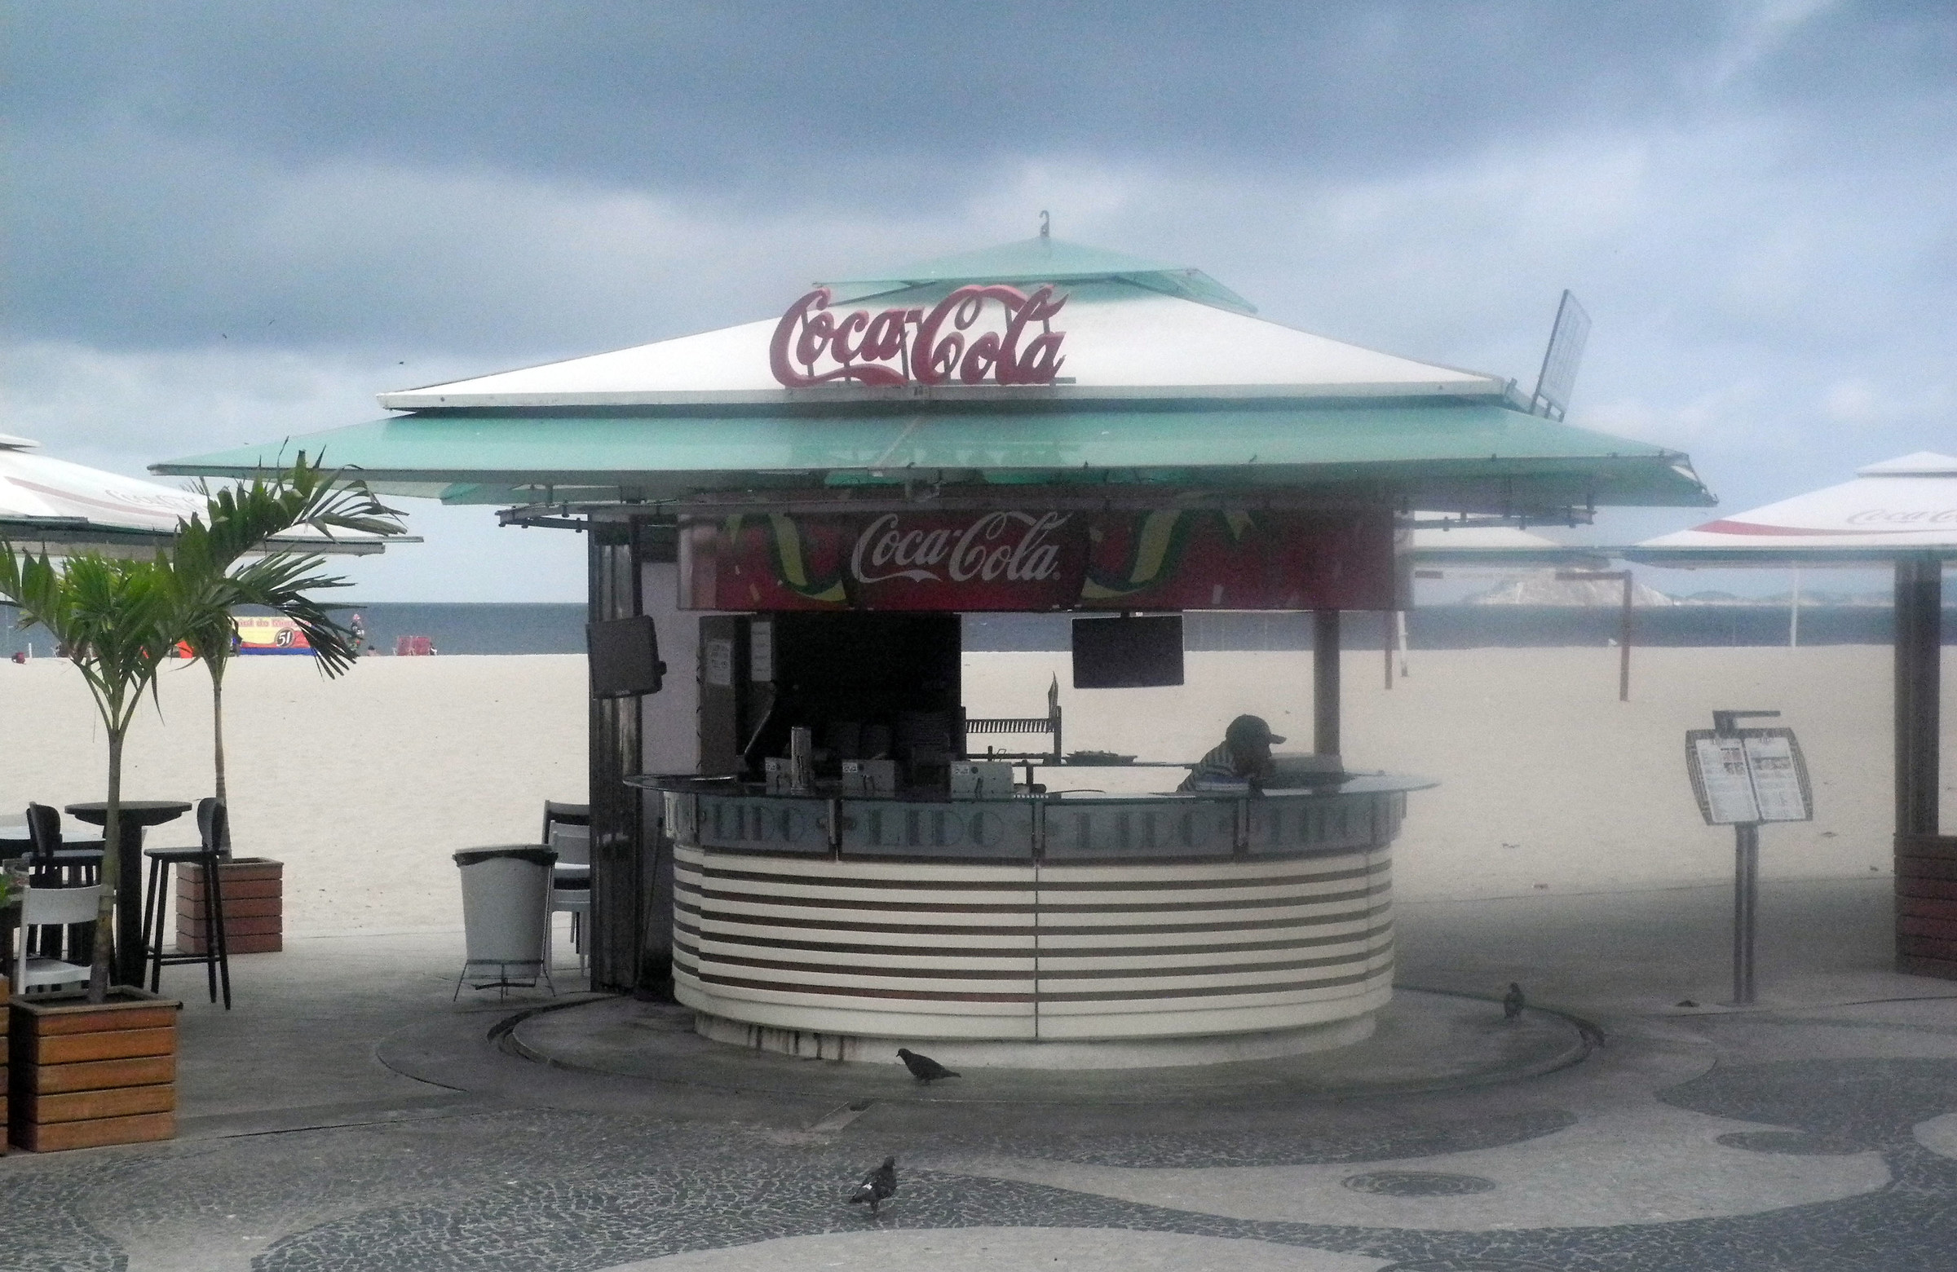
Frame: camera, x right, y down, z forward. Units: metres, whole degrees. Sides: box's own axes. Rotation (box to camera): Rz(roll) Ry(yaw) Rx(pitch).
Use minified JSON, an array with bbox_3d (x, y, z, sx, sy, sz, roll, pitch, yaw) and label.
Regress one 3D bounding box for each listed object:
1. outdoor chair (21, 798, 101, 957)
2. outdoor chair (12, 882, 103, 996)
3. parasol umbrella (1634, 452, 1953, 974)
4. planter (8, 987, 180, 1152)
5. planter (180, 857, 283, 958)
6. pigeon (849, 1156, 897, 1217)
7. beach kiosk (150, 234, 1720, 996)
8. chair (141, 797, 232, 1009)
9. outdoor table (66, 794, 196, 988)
[{"bbox_3d":[-4.450,1.345,16.934,0.430,1.040,0.400,0,1,-28],"label":"outdoor chair"},{"bbox_3d":[-4.040,1.479,14.995,0.440,0.810,0.480,0,1,-34],"label":"outdoor chair"},{"bbox_3d":[5.439,0.429,19.895,3.150,2.950,3.150,0,1,15],"label":"parasol umbrella"},{"bbox_3d":[-3.400,1.645,13.117,0.540,0.515,0.540,0,1,-33],"label":"planter"},{"bbox_3d":[-4.380,1.584,20.116,0.515,0.500,0.515,0,1,-25],"label":"planter"},{"bbox_3d":[-0.347,1.816,11.458,0.260,0.205,0.120,0,1,-40],"label":"pigeon"},{"bbox_3d":[0.330,-0.048,16.750,6.300,3.830,6.350,0,1,13],"label":"beach kiosk"},{"bbox_3d":[-3.950,1.337,17.194,0.430,1.050,0.400,0,1,-28],"label":"chair"},{"bbox_3d":[-4.205,1.349,17.064,0.625,1.030,0.625,0,1,-33],"label":"outdoor table"}]

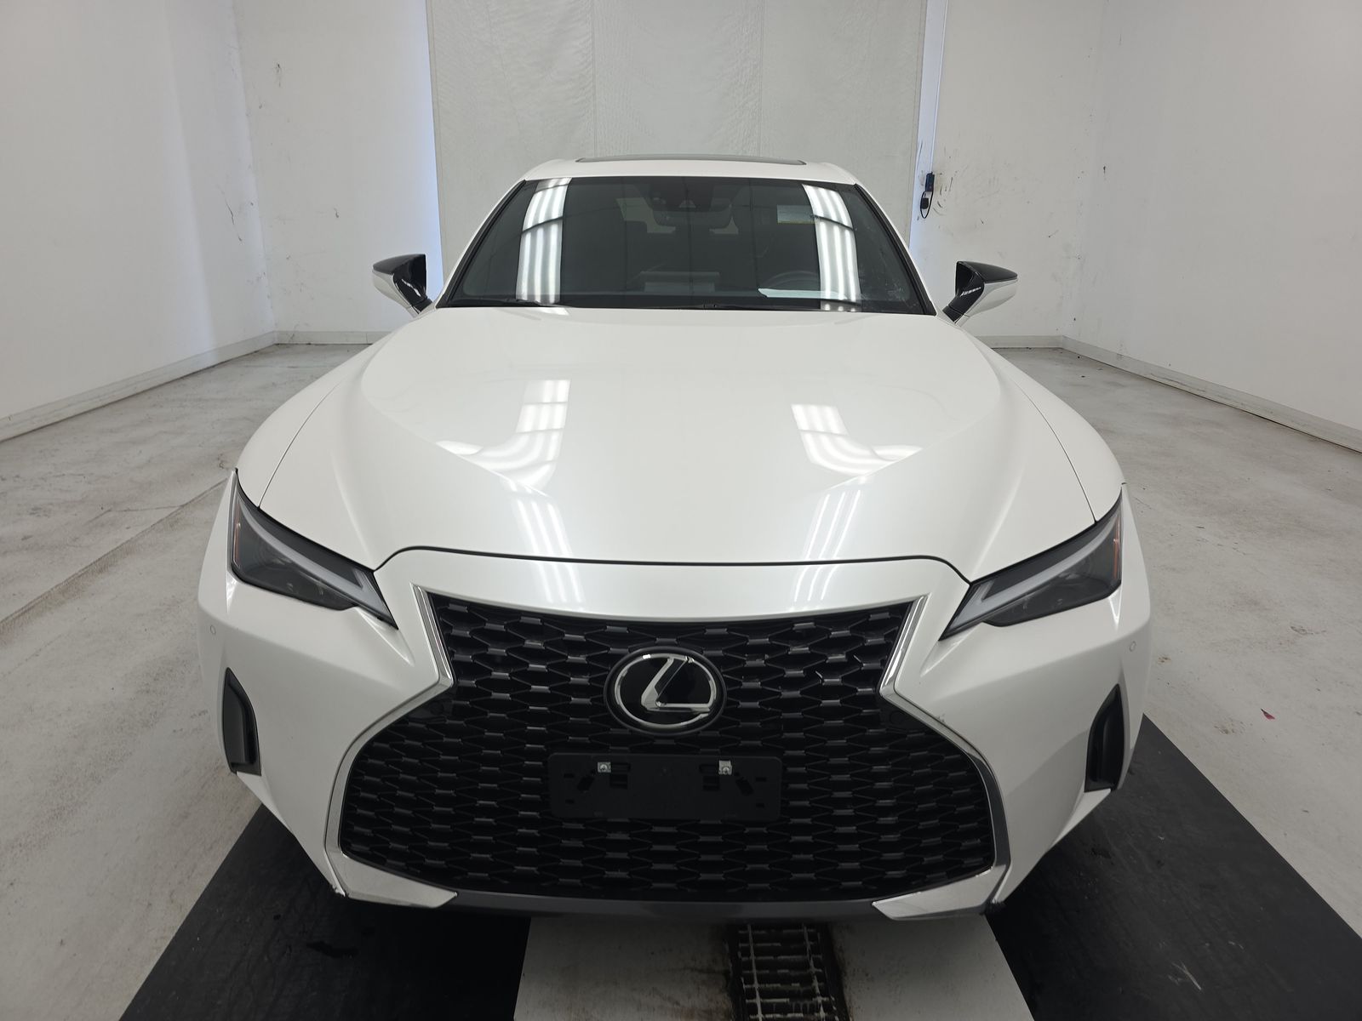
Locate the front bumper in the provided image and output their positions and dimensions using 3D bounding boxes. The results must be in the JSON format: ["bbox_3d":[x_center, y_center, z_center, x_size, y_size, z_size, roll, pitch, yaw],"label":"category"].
[{"bbox_3d":[-0.017,0.294,1.559,1.810,0.590,0.570,1,19,1],"label":"front bumper"}]

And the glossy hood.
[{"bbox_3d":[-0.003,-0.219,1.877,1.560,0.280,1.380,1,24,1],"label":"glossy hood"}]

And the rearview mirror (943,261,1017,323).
[{"bbox_3d":[0.943,-0.685,2.850,0.220,0.185,0.160,1,19,1],"label":"rearview mirror"}]

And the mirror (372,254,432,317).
[{"bbox_3d":[-0.882,-0.714,2.870,0.200,0.185,0.160,1,19,1],"label":"mirror"}]

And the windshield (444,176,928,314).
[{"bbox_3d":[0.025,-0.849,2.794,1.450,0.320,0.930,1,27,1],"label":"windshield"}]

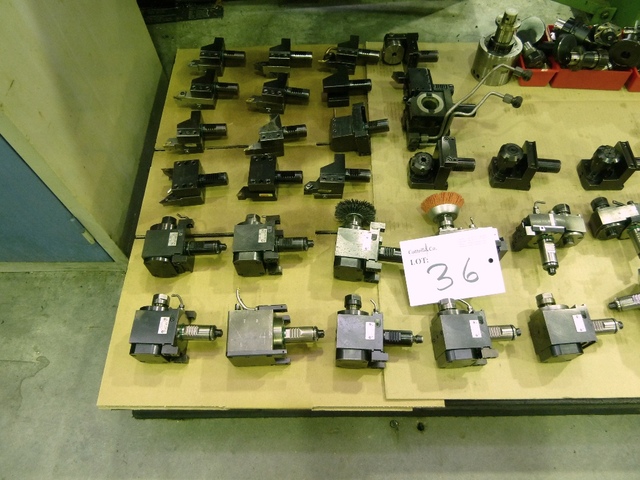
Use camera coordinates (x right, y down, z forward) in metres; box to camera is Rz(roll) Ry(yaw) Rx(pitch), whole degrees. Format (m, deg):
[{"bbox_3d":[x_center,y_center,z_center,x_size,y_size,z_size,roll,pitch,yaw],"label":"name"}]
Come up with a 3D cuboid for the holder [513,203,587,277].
[{"bbox_3d":[0.501,0.001,1.003,0.138,0.080,0.167,3,59,4],"label":"holder"}]

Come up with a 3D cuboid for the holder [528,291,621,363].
[{"bbox_3d":[0.497,0.161,0.888,0.165,0.085,0.120,-3,60,-1],"label":"holder"}]

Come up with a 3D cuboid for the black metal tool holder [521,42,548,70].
[{"bbox_3d":[0.579,-0.497,1.245,0.046,0.046,0.082,-36,93,-18],"label":"black metal tool holder"}]

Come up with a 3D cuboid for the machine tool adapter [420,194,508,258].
[{"bbox_3d":[0.319,-0.001,1.005,0.184,0.090,0.207,2,59,3],"label":"machine tool adapter"}]

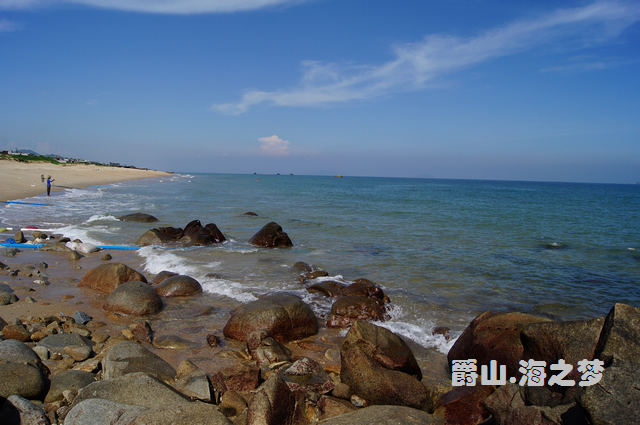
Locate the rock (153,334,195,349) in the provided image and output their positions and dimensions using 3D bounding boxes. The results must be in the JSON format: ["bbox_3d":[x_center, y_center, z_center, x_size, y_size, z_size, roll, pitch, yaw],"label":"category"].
[{"bbox_3d":[-1.807,1.613,6.030,0.566,0.100,0.317,0,5,-17],"label":"rock"}]

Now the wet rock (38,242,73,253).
[{"bbox_3d":[-6.723,0.889,12.200,0.760,0.200,0.580,-1,5,-29],"label":"wet rock"}]

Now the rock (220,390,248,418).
[{"bbox_3d":[-0.715,1.589,4.020,0.235,0.178,0.212,1,4,-10],"label":"rock"}]

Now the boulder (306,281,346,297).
[{"bbox_3d":[0.126,1.436,8.976,0.749,0.291,0.550,2,4,1],"label":"boulder"}]

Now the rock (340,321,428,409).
[{"bbox_3d":[0.645,1.399,4.584,0.866,0.701,0.779,2,4,9],"label":"rock"}]

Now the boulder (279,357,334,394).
[{"bbox_3d":[-0.107,1.557,4.656,0.506,0.275,0.405,1,4,-1],"label":"boulder"}]

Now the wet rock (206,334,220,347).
[{"bbox_3d":[-1.325,1.594,5.984,0.165,0.135,0.140,1,5,-12],"label":"wet rock"}]

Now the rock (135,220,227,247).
[{"bbox_3d":[-4.292,0.648,14.860,2.790,0.773,1.300,0,5,-16],"label":"rock"}]

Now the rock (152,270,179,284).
[{"bbox_3d":[-3.019,1.280,9.436,0.525,0.243,0.394,0,5,-18],"label":"rock"}]

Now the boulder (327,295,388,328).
[{"bbox_3d":[0.538,1.435,6.900,0.830,0.400,0.650,2,4,5],"label":"boulder"}]

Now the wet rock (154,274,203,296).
[{"bbox_3d":[-2.578,1.312,8.786,0.843,0.301,0.675,0,5,-16],"label":"wet rock"}]

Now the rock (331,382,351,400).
[{"bbox_3d":[0.198,1.658,4.476,0.177,0.118,0.151,2,4,3],"label":"rock"}]

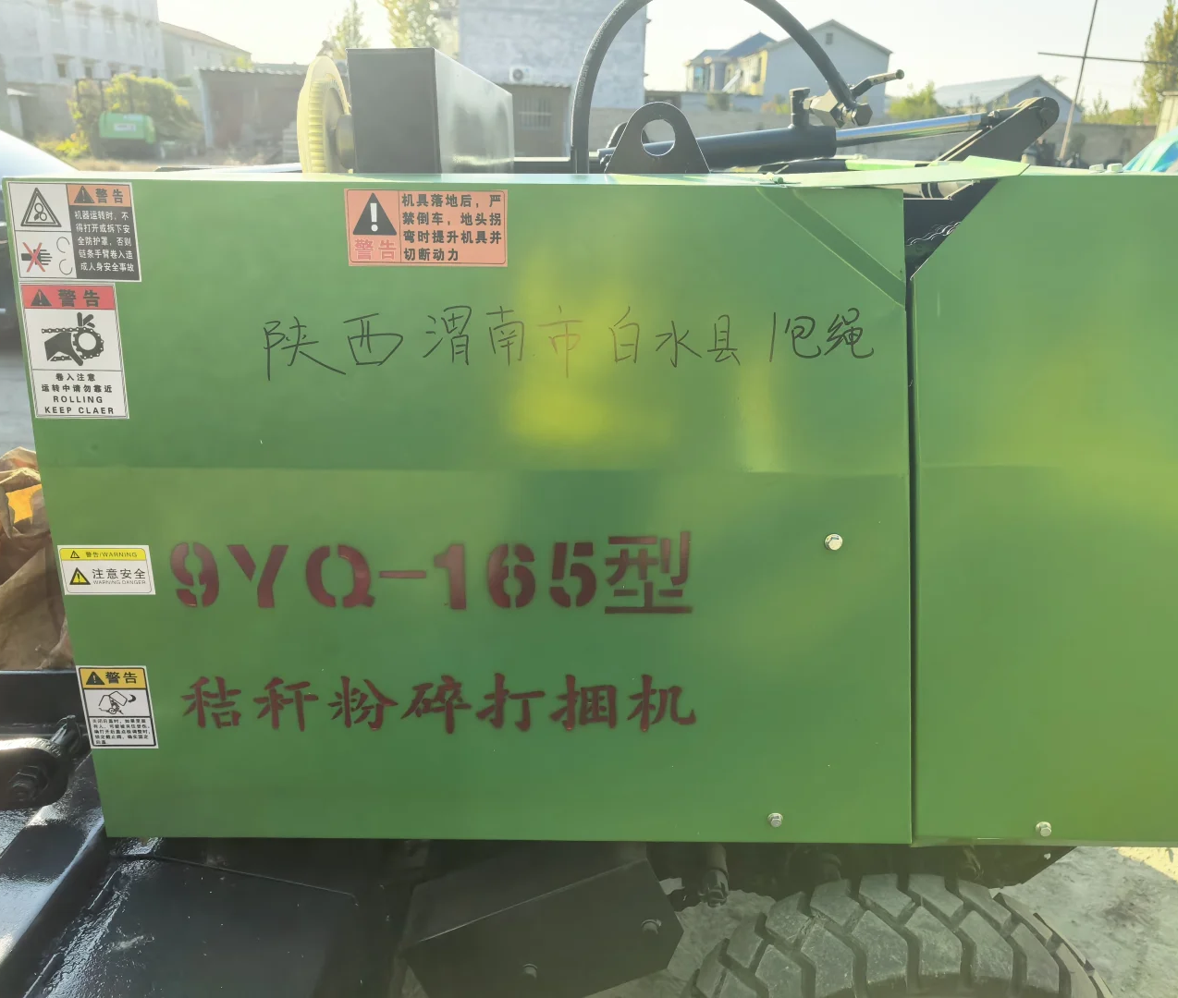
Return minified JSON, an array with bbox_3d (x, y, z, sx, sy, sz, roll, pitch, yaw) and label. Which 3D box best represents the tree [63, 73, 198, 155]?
[{"bbox_3d":[-13.806,-11.609,28.007,4.101,2.339,3.200,1,23,0],"label":"tree"}]

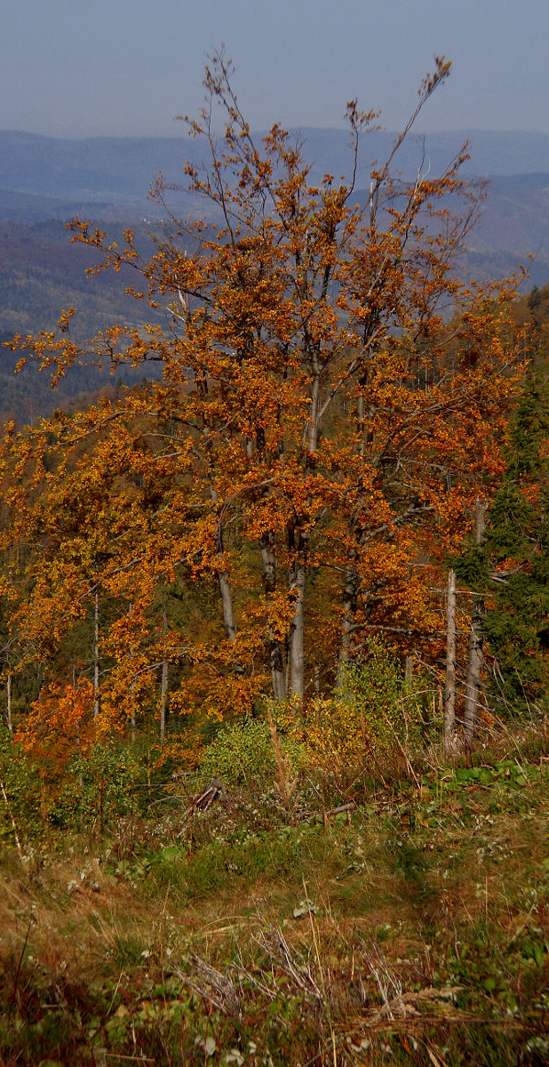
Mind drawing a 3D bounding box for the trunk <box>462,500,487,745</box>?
[{"bbox_3d":[3.090,1.380,41.713,0.193,3.853,0.193,2,9,0],"label":"trunk"}]

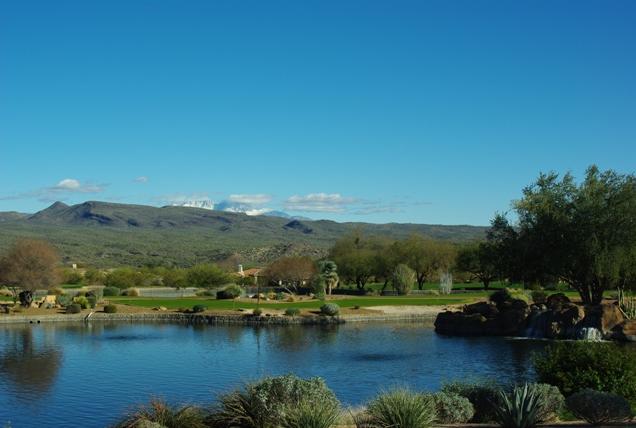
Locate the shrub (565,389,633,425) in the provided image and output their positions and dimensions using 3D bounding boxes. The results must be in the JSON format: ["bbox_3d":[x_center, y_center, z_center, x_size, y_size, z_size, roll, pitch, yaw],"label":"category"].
[{"bbox_3d":[6.081,4.173,16.200,1.474,0.726,1.327,0,-3,0],"label":"shrub"}]

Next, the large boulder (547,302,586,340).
[{"bbox_3d":[14.009,6.028,42.300,2.151,2.038,1.828,0,-3,0],"label":"large boulder"}]

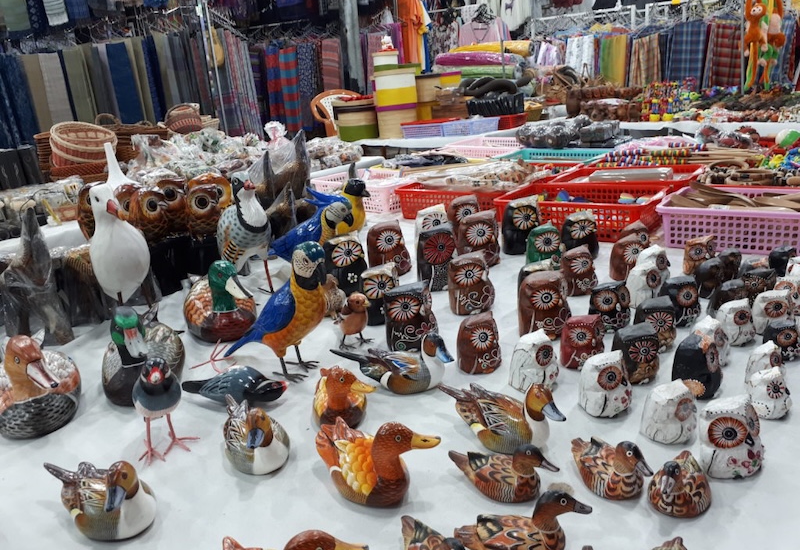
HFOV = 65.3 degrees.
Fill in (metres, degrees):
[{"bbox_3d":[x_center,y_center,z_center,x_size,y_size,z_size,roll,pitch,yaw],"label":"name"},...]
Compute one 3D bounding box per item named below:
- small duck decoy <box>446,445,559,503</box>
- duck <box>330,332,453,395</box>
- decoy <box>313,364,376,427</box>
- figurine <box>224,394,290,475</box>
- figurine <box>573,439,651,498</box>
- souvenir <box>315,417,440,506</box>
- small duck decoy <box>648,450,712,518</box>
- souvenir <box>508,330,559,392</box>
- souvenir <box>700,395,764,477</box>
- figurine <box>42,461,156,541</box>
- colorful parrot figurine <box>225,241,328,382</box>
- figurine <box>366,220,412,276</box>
[{"bbox_3d":[0.112,0.210,0.684,0.120,0.066,0.059,5,22,23],"label":"small duck decoy"},{"bbox_3d":[-0.003,0.106,0.742,0.146,0.073,0.060,-1,16,11],"label":"duck"},{"bbox_3d":[-0.069,0.127,0.690,0.053,0.068,0.095,-16,20,-36],"label":"decoy"},{"bbox_3d":[-0.185,0.188,0.776,0.069,0.087,0.136,-17,23,-32],"label":"figurine"},{"bbox_3d":[0.227,0.205,0.676,0.096,0.066,0.049,15,27,43],"label":"figurine"},{"bbox_3d":[-0.025,0.200,0.693,0.146,0.098,0.075,5,22,23],"label":"souvenir"},{"bbox_3d":[0.228,0.166,0.509,0.043,0.048,0.075,8,20,38],"label":"small duck decoy"},{"bbox_3d":[0.194,0.120,0.904,0.068,0.076,0.062,4,21,21],"label":"souvenir"},{"bbox_3d":[0.370,0.177,0.698,0.057,0.083,0.053,-8,20,-11],"label":"souvenir"},{"bbox_3d":[-0.328,0.234,0.674,0.141,0.089,0.072,7,23,28],"label":"figurine"},{"bbox_3d":[-0.201,0.047,0.972,0.217,0.220,0.078,5,22,24],"label":"colorful parrot figurine"},{"bbox_3d":[-0.022,-0.059,1.282,0.075,0.098,0.084,6,19,33],"label":"figurine"}]

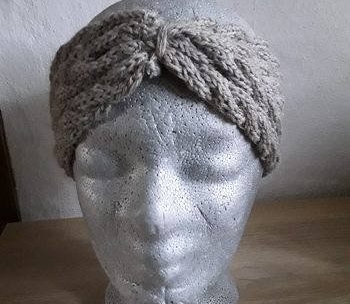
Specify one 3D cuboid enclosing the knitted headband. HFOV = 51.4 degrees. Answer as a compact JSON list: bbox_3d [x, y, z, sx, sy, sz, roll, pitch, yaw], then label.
[{"bbox_3d":[-0.007,-0.039,0.303,0.182,0.148,0.196,2,21,7],"label":"knitted headband"}]

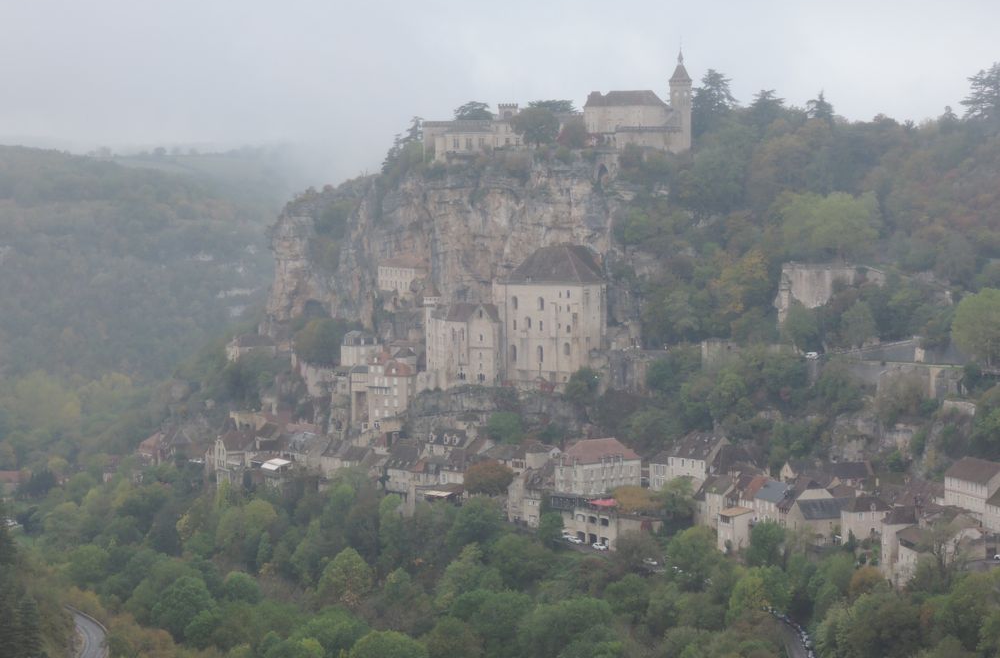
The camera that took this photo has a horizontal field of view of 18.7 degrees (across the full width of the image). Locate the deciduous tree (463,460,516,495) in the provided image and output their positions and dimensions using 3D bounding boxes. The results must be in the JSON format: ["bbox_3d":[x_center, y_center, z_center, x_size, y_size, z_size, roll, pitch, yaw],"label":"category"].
[{"bbox_3d":[-2.420,35.180,705.000,11.400,9.200,10.500,0,3,0],"label":"deciduous tree"}]

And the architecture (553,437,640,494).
[{"bbox_3d":[22.470,31.670,698.000,18.500,11.600,8.000,-3,4,-41],"label":"architecture"}]

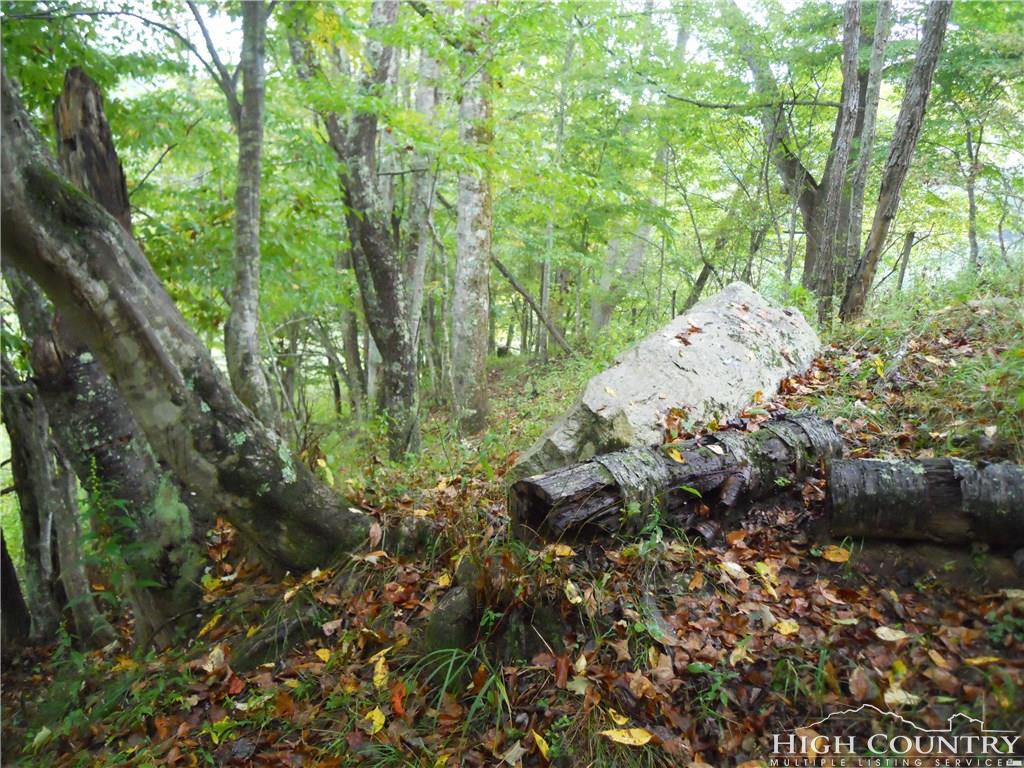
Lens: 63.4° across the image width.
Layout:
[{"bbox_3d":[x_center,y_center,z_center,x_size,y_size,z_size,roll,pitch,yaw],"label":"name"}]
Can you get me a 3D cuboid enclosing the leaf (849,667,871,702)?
[{"bbox_3d":[0.961,0.831,2.291,0.055,0.014,0.103,8,43,28],"label":"leaf"}]

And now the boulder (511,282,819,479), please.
[{"bbox_3d":[0.880,-0.050,4.400,1.800,0.970,0.920,-3,6,-35],"label":"boulder"}]

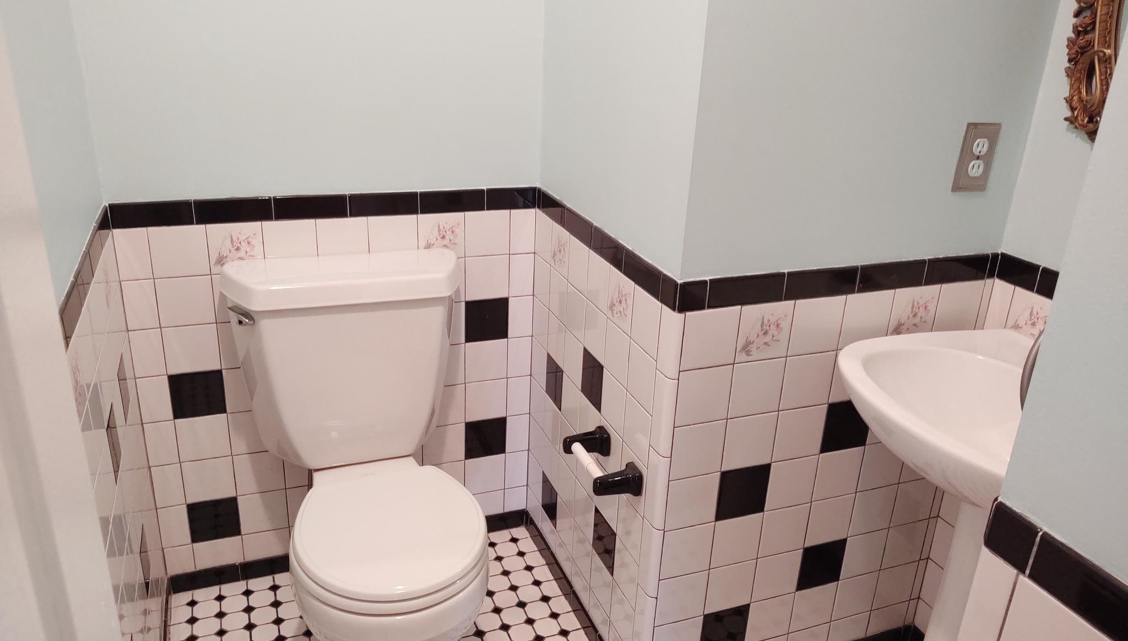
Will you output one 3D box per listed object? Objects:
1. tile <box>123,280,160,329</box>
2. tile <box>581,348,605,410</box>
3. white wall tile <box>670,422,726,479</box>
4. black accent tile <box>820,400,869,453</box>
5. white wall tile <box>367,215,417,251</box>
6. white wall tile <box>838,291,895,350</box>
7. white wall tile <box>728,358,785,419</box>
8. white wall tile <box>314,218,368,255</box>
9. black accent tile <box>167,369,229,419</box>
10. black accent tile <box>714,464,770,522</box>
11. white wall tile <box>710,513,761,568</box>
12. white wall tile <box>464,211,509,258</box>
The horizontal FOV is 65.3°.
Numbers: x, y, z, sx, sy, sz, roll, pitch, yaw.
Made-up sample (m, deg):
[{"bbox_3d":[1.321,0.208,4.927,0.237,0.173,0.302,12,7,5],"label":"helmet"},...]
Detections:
[{"bbox_3d":[-0.881,-0.032,1.837,0.061,0.108,0.009,-6,23,-20],"label":"tile"},{"bbox_3d":[0.064,0.126,1.859,0.009,0.108,0.108,-6,24,-20],"label":"tile"},{"bbox_3d":[0.241,0.234,1.590,0.108,0.108,0.009,-6,24,-21],"label":"white wall tile"},{"bbox_3d":[0.546,0.201,1.704,0.108,0.108,0.009,-6,23,-21],"label":"black accent tile"},{"bbox_3d":[-0.383,-0.185,1.968,0.108,0.108,0.010,-6,23,-20],"label":"white wall tile"},{"bbox_3d":[0.556,-0.002,1.626,0.108,0.108,0.009,-6,23,-20],"label":"white wall tile"},{"bbox_3d":[0.347,0.121,1.586,0.108,0.108,0.010,-6,24,-21],"label":"white wall tile"},{"bbox_3d":[-0.485,-0.174,1.931,0.108,0.108,0.009,-6,23,-20],"label":"white wall tile"},{"bbox_3d":[-0.806,0.162,1.942,0.108,0.108,0.009,-6,23,-20],"label":"black accent tile"},{"bbox_3d":[0.338,0.324,1.668,0.108,0.108,0.010,-6,24,-21],"label":"black accent tile"},{"bbox_3d":[0.334,0.426,1.712,0.108,0.108,0.009,-6,23,-20],"label":"white wall tile"},{"bbox_3d":[-0.179,-0.207,2.044,0.108,0.108,0.009,-6,23,-20],"label":"white wall tile"}]

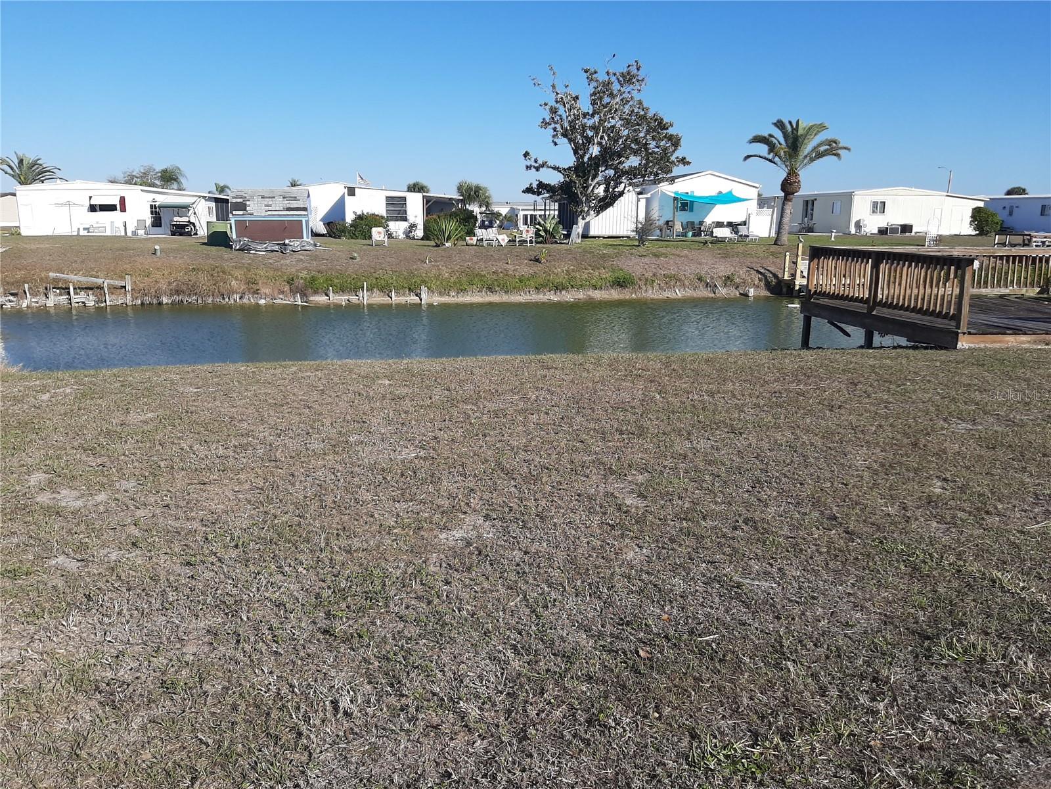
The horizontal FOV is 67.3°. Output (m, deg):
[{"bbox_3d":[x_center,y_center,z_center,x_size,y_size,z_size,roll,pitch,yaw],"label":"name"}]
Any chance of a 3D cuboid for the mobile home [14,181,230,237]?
[{"bbox_3d":[-23.420,-12.246,52.080,12.480,3.140,13.000,0,13,0],"label":"mobile home"}]

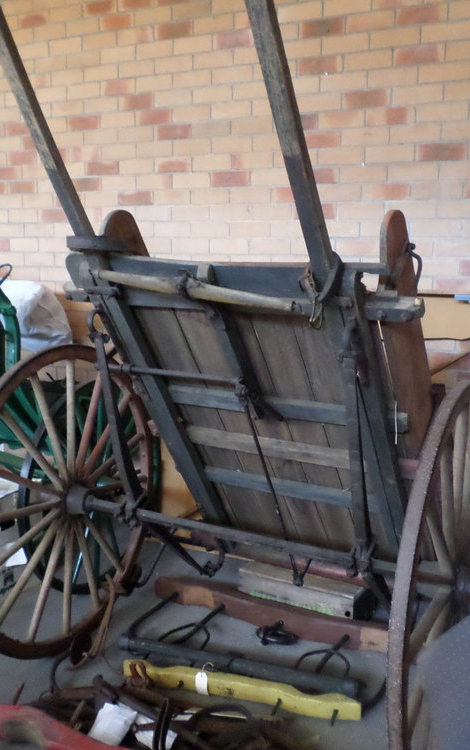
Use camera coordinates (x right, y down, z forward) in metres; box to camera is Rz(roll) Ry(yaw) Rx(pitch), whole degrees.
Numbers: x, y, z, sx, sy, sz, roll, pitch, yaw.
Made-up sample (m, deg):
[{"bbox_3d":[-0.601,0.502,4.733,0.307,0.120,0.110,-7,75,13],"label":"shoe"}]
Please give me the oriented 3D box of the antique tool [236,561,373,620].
[{"bbox_3d":[0.305,0.991,3.318,0.585,0.110,0.145,6,10,29],"label":"antique tool"}]

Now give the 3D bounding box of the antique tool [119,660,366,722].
[{"bbox_3d":[0.014,1.120,2.590,0.885,0.064,0.075,4,9,15],"label":"antique tool"}]

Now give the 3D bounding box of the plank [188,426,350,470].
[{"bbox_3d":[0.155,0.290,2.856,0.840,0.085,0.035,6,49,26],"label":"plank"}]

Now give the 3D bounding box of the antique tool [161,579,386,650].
[{"bbox_3d":[0.185,1.032,3.096,1.240,0.090,0.105,6,10,26],"label":"antique tool"}]

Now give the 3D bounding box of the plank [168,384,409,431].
[{"bbox_3d":[0.125,0.114,2.659,1.020,0.090,0.035,6,49,26],"label":"plank"}]

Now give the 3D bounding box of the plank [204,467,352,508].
[{"bbox_3d":[0.227,0.476,3.038,0.800,0.085,0.035,6,49,26],"label":"plank"}]

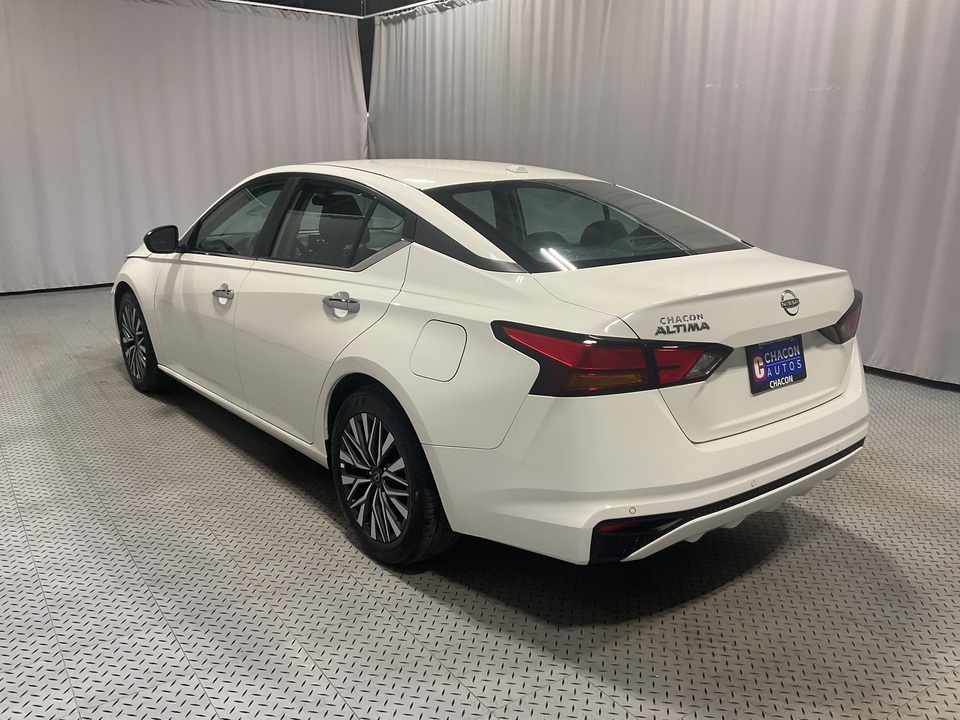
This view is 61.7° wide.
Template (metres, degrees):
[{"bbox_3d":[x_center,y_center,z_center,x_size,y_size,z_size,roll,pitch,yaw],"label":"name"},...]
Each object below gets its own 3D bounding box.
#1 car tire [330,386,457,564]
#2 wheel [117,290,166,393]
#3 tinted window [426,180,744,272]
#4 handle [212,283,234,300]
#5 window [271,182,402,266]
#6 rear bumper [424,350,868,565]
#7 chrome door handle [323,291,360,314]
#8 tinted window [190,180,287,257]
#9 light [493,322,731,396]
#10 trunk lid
[{"bbox_3d":[-0.318,0.414,2.990,0.230,0.660,0.660,-11,18,-38],"label":"car tire"},{"bbox_3d":[-2.092,-0.131,5.118,0.230,0.660,0.660,-11,18,-38],"label":"wheel"},{"bbox_3d":[0.426,-0.557,3.096,1.230,0.130,0.750,-11,36,-38],"label":"tinted window"},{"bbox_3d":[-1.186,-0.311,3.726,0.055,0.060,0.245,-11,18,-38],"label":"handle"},{"bbox_3d":[-0.574,-0.552,3.232,0.070,0.400,1.030,15,1,-41],"label":"window"},{"bbox_3d":[0.772,0.221,2.841,1.820,0.550,0.780,-11,18,-38],"label":"rear bumper"},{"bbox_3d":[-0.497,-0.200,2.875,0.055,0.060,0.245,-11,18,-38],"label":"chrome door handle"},{"bbox_3d":[-1.193,-0.709,3.950,0.070,0.420,0.860,15,1,-41],"label":"tinted window"},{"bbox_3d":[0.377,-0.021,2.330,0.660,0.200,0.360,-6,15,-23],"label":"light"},{"bbox_3d":[0.816,-0.082,2.714,1.340,0.480,0.610,-11,18,-38],"label":"trunk lid"}]

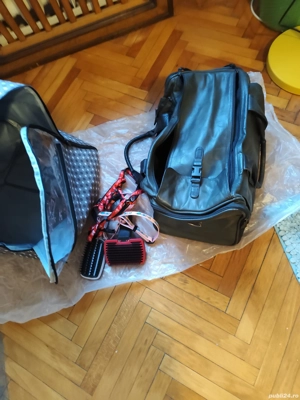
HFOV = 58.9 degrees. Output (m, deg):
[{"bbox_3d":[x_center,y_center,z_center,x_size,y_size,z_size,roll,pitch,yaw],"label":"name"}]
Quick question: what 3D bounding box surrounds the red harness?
[{"bbox_3d":[-0.130,0.023,0.956,0.123,0.045,0.297,31,78,17],"label":"red harness"}]

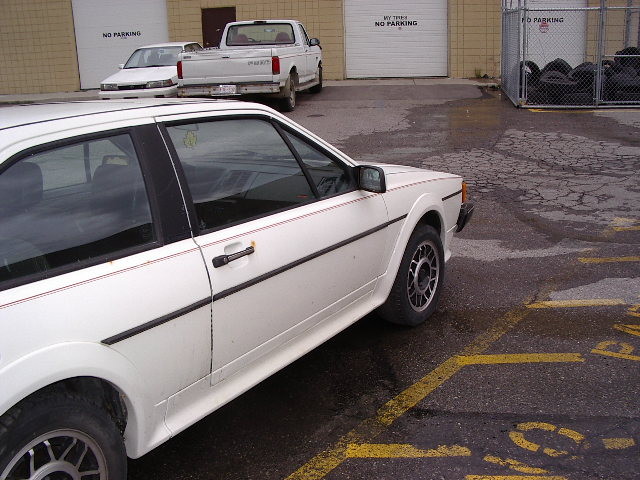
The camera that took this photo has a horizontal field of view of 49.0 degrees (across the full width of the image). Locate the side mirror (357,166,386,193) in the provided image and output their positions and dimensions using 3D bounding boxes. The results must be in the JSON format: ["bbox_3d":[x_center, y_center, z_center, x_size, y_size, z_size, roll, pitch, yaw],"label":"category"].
[{"bbox_3d":[0.233,-0.271,3.170,0.150,0.115,0.085,6,15,30],"label":"side mirror"}]

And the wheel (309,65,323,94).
[{"bbox_3d":[-0.118,-3.797,16.819,0.250,0.740,0.740,1,17,9],"label":"wheel"}]

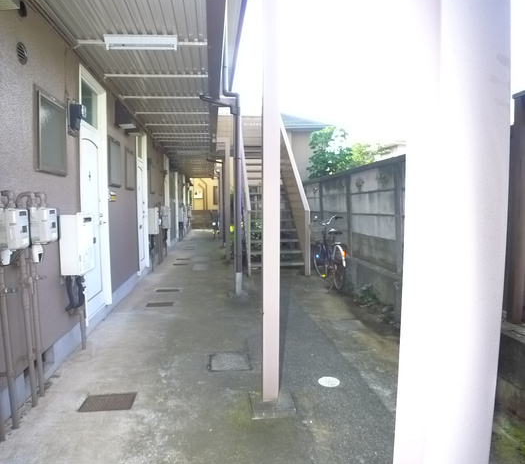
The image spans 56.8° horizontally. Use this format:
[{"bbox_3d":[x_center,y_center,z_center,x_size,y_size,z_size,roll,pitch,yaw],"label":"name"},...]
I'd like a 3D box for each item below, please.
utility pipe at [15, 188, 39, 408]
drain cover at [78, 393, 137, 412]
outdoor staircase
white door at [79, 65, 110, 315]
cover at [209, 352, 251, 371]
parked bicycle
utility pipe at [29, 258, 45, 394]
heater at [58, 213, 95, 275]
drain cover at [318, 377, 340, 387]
[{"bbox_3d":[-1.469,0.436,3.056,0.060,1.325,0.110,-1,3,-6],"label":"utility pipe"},{"bbox_3d":[-0.986,1.081,3.113,0.316,0.030,0.266,-1,3,-6],"label":"drain cover"},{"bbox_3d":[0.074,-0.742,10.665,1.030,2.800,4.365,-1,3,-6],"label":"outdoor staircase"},{"bbox_3d":[-1.747,-0.369,5.110,0.110,2.450,1.020,-1,3,-6],"label":"white door"},{"bbox_3d":[-0.258,1.029,3.899,0.306,0.030,0.431,-1,3,-6],"label":"cover"},{"bbox_3d":[1.050,0.286,7.638,0.530,1.060,1.750,-1,3,-6],"label":"parked bicycle"},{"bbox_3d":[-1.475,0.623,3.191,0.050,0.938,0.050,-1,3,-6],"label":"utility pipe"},{"bbox_3d":[-1.582,0.094,4.164,0.170,0.500,0.416,-1,3,-6],"label":"heater"},{"bbox_3d":[0.471,1.047,3.422,0.165,0.025,0.165,-1,3,-6],"label":"drain cover"}]

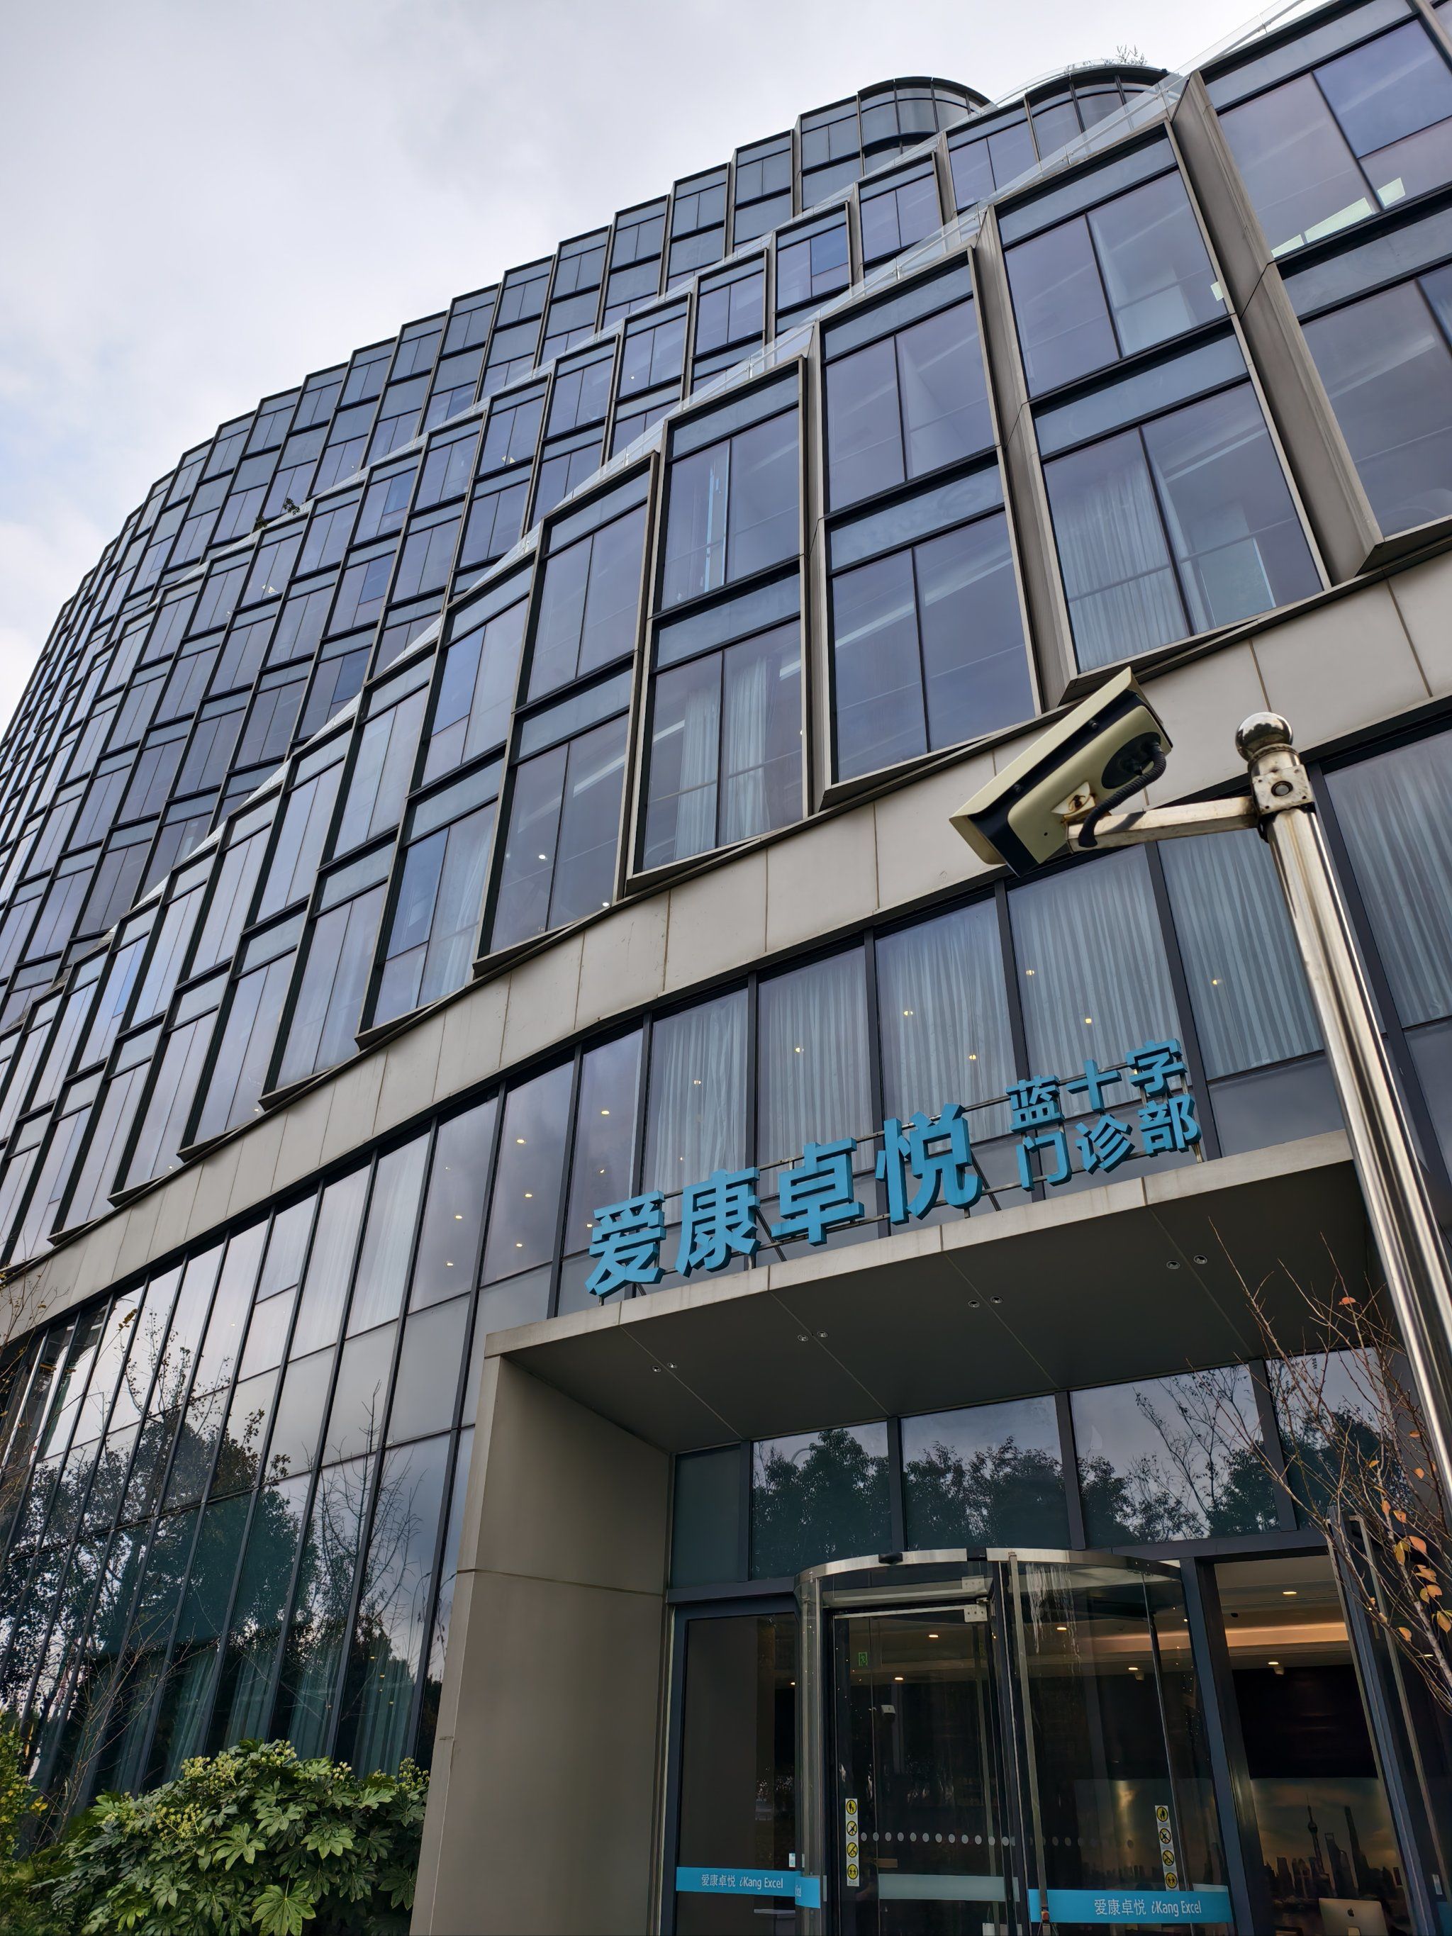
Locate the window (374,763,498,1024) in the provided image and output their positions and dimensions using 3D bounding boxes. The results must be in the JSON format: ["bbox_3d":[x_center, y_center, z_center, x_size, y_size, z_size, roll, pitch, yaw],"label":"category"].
[{"bbox_3d":[-3.816,-1.084,17.410,1.856,3.767,0.150,-21,-40,30],"label":"window"}]

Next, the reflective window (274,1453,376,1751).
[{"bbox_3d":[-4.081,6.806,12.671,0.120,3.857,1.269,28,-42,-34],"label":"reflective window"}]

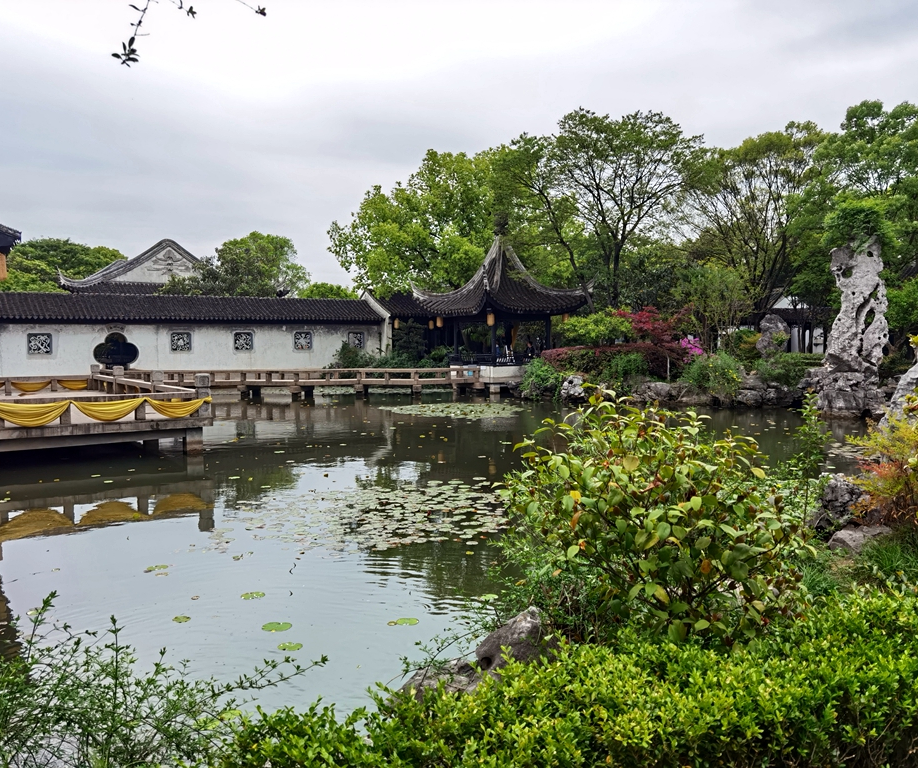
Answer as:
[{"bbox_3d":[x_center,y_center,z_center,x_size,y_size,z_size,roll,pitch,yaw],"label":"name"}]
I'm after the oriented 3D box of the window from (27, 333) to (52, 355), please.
[{"bbox_3d":[-20.484,-1.970,39.000,1.080,1.060,0.150,-2,3,-30],"label":"window"}]

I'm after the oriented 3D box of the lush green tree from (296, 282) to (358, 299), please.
[{"bbox_3d":[-10.043,-4.429,61.000,5.600,6.640,5.200,-1,3,-9],"label":"lush green tree"}]

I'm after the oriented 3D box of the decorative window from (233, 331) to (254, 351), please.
[{"bbox_3d":[-9.422,-1.876,35.000,0.860,0.820,0.140,-2,5,-33],"label":"decorative window"}]

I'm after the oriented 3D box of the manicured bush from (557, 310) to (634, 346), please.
[{"bbox_3d":[5.298,-2.076,31.000,2.900,1.600,2.300,0,4,0],"label":"manicured bush"}]

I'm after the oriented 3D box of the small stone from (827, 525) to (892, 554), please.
[{"bbox_3d":[3.310,1.285,6.600,0.530,0.260,0.380,0,4,0],"label":"small stone"}]

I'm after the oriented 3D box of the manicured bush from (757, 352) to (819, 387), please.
[{"bbox_3d":[11.516,-0.473,28.000,2.200,1.300,1.600,0,4,0],"label":"manicured bush"}]

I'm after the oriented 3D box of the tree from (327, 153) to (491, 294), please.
[{"bbox_3d":[-2.848,-7.777,50.000,10.500,13.920,10.000,-1,3,-3],"label":"tree"}]

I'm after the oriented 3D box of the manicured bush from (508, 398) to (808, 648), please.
[{"bbox_3d":[1.145,0.803,4.700,1.750,1.500,1.500,0,4,0],"label":"manicured bush"}]

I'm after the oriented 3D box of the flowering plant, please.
[{"bbox_3d":[8.442,-1.289,29.000,0.900,0.850,0.800,0,4,0],"label":"flowering plant"}]

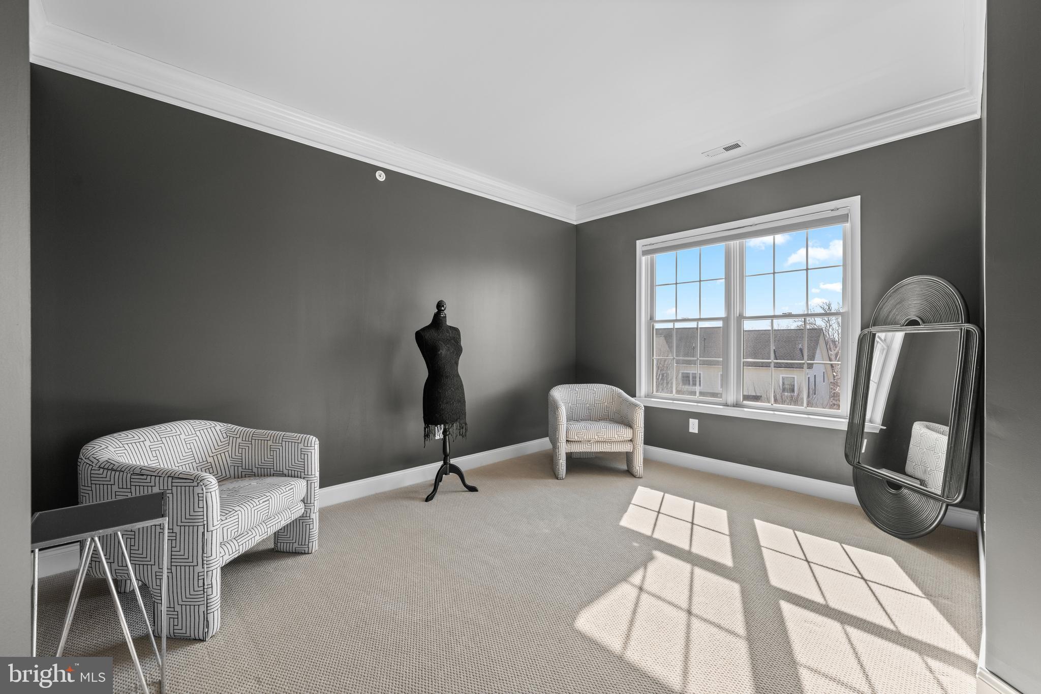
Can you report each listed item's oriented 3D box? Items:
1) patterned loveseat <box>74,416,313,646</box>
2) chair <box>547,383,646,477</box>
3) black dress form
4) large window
[{"bbox_3d":[-1.538,0.765,1.947,0.736,0.736,0.742,0,1,7],"label":"patterned loveseat"},{"bbox_3d":[0.644,0.746,3.771,0.742,0.736,0.736,0,1,-5],"label":"chair"},{"bbox_3d":[-0.566,0.380,3.145,0.400,1.479,0.370,0,1,-42],"label":"black dress form"},{"bbox_3d":[1.804,-0.235,3.477,0.120,1.650,1.739,-1,1,-43],"label":"large window"}]

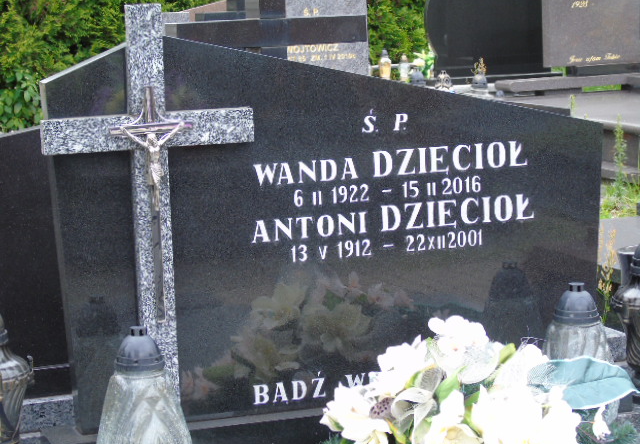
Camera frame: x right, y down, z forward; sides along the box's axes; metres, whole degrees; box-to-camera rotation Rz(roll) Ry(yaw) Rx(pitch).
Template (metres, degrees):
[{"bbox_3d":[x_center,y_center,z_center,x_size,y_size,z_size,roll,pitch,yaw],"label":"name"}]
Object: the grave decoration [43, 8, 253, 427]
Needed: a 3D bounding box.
[{"bbox_3d":[-0.312,-0.002,3.286,0.405,0.812,0.056,-5,8,-19],"label":"grave decoration"}]

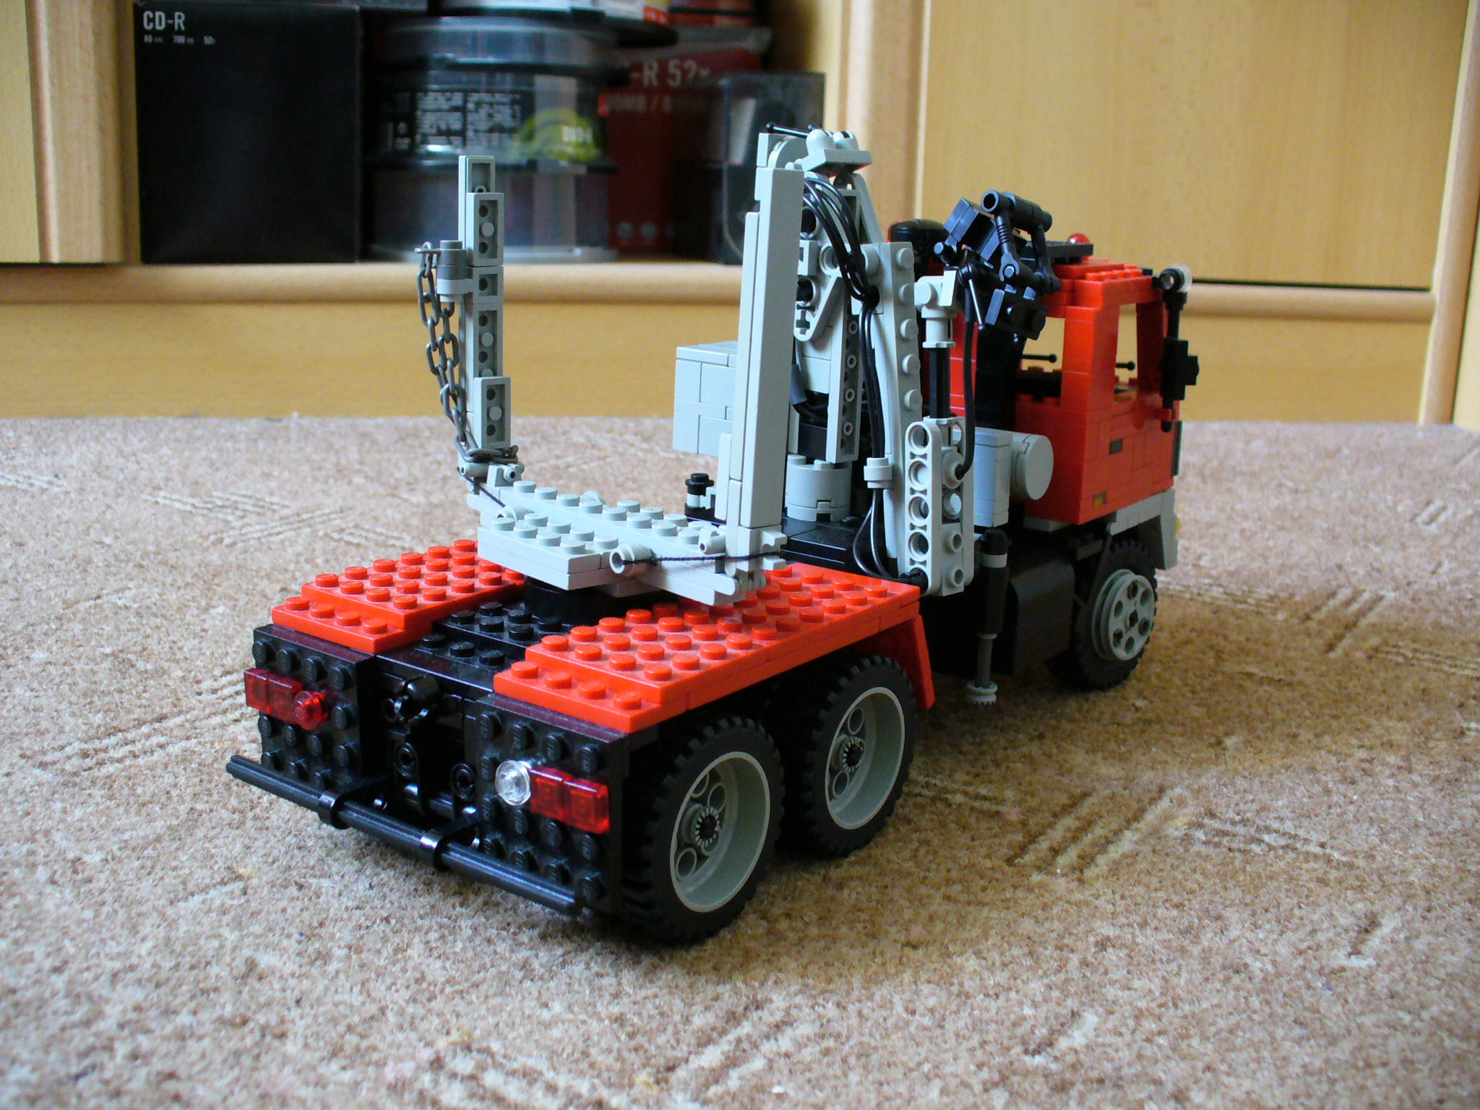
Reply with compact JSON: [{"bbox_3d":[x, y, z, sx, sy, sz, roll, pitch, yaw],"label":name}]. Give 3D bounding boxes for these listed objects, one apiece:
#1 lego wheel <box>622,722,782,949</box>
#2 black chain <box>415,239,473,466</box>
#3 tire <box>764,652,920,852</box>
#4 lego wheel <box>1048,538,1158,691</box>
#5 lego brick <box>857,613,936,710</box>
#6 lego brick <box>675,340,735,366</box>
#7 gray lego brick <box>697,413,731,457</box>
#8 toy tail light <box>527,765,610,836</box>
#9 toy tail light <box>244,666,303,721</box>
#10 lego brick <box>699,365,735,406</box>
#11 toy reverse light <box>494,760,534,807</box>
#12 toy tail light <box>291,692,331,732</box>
[{"bbox_3d":[-0.009,0.051,0.299,0.014,0.042,0.042,12,17,35],"label":"lego wheel"},{"bbox_3d":[-0.067,-0.046,0.361,0.012,0.050,0.006,-11,19,-41],"label":"black chain"},{"bbox_3d":[0.021,0.042,0.339,0.014,0.042,0.042,12,17,35],"label":"tire"},{"bbox_3d":[0.104,0.016,0.450,0.017,0.042,0.042,15,19,42],"label":"lego wheel"},{"bbox_3d":[0.029,0.022,0.355,0.028,0.025,0.004,12,37,35],"label":"lego brick"},{"bbox_3d":[-0.002,-0.050,0.394,0.017,0.003,0.024,12,17,35],"label":"lego brick"},{"bbox_3d":[-0.001,-0.029,0.388,0.016,0.010,0.009,12,17,35],"label":"gray lego brick"},{"bbox_3d":[-0.029,0.041,0.268,0.016,0.008,0.003,12,17,35],"label":"toy tail light"},{"bbox_3d":[-0.093,0.028,0.316,0.016,0.008,0.003,12,17,35],"label":"toy tail light"},{"bbox_3d":[0.000,-0.041,0.385,0.016,0.010,0.009,12,17,35],"label":"lego brick"},{"bbox_3d":[-0.039,0.039,0.274,0.008,0.008,0.005,12,17,35],"label":"toy reverse light"},{"bbox_3d":[-0.084,0.030,0.309,0.008,0.008,0.005,12,17,35],"label":"toy tail light"}]

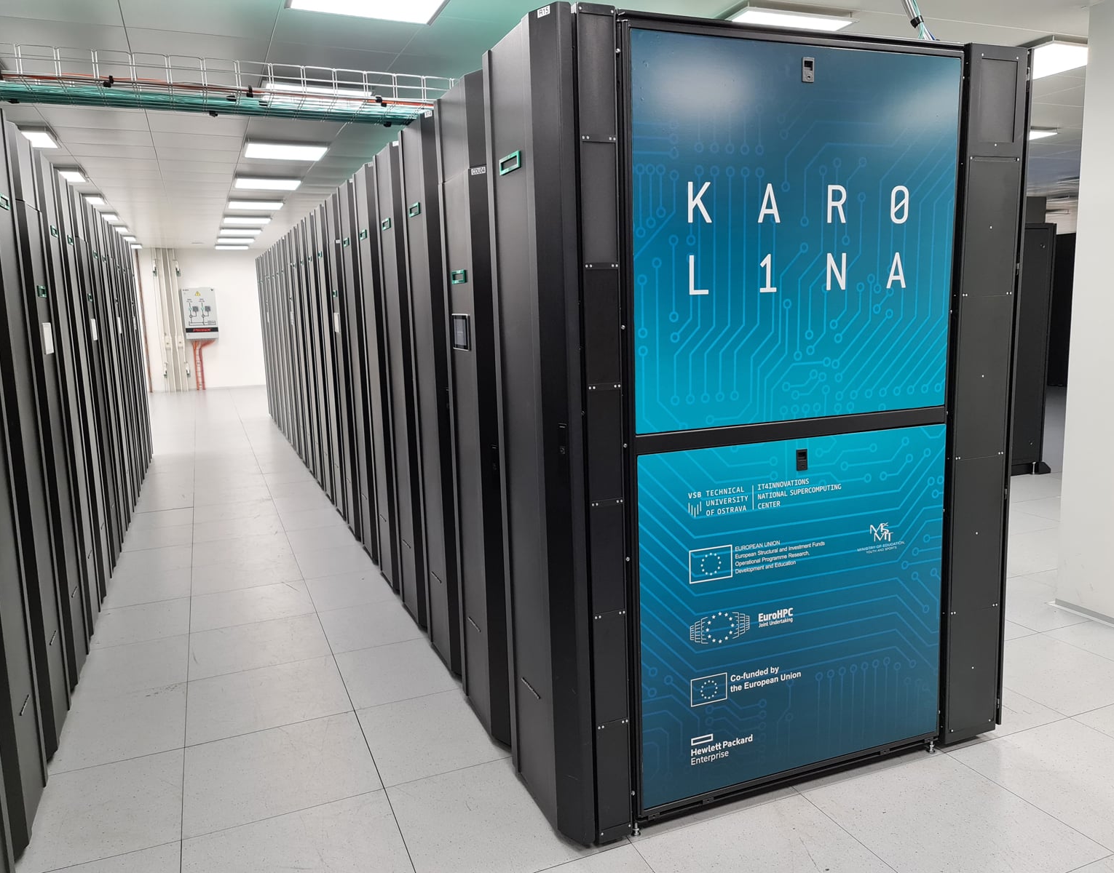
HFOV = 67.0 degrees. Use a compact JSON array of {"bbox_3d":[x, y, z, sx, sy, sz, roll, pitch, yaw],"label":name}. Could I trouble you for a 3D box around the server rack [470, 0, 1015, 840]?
[{"bbox_3d":[0.665,-0.049,2.802,1.670,2.295,0.600,-5,10,-22],"label":"server rack"}]

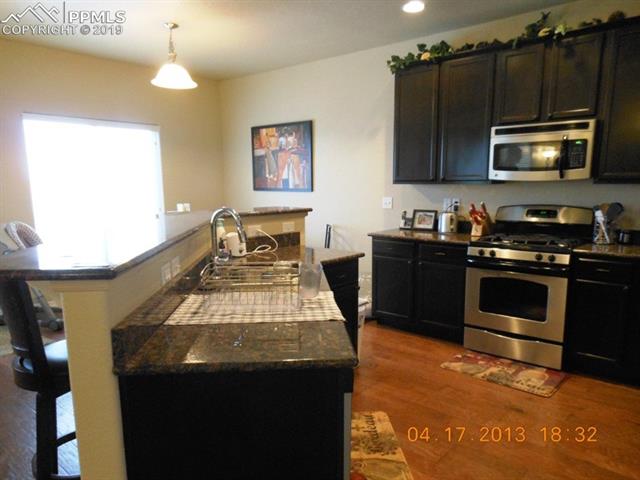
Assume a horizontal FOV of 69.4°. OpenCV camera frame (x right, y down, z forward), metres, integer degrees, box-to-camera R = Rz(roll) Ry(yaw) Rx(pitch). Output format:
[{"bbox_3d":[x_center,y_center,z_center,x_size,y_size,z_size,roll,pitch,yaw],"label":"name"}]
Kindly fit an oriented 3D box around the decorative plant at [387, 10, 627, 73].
[{"bbox_3d":[1.398,-1.639,3.837,1.940,0.246,0.217,6,10,41],"label":"decorative plant"}]

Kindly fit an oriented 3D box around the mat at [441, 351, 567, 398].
[{"bbox_3d":[1.349,0.971,3.444,0.783,0.010,0.443,6,10,41],"label":"mat"}]

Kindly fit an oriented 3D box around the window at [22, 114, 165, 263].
[{"bbox_3d":[-2.593,-0.662,5.530,0.099,1.492,1.556,6,10,41],"label":"window"}]

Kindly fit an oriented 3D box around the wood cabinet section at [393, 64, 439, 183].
[{"bbox_3d":[0.991,-1.077,4.378,0.455,1.060,0.316,6,10,40],"label":"wood cabinet section"}]

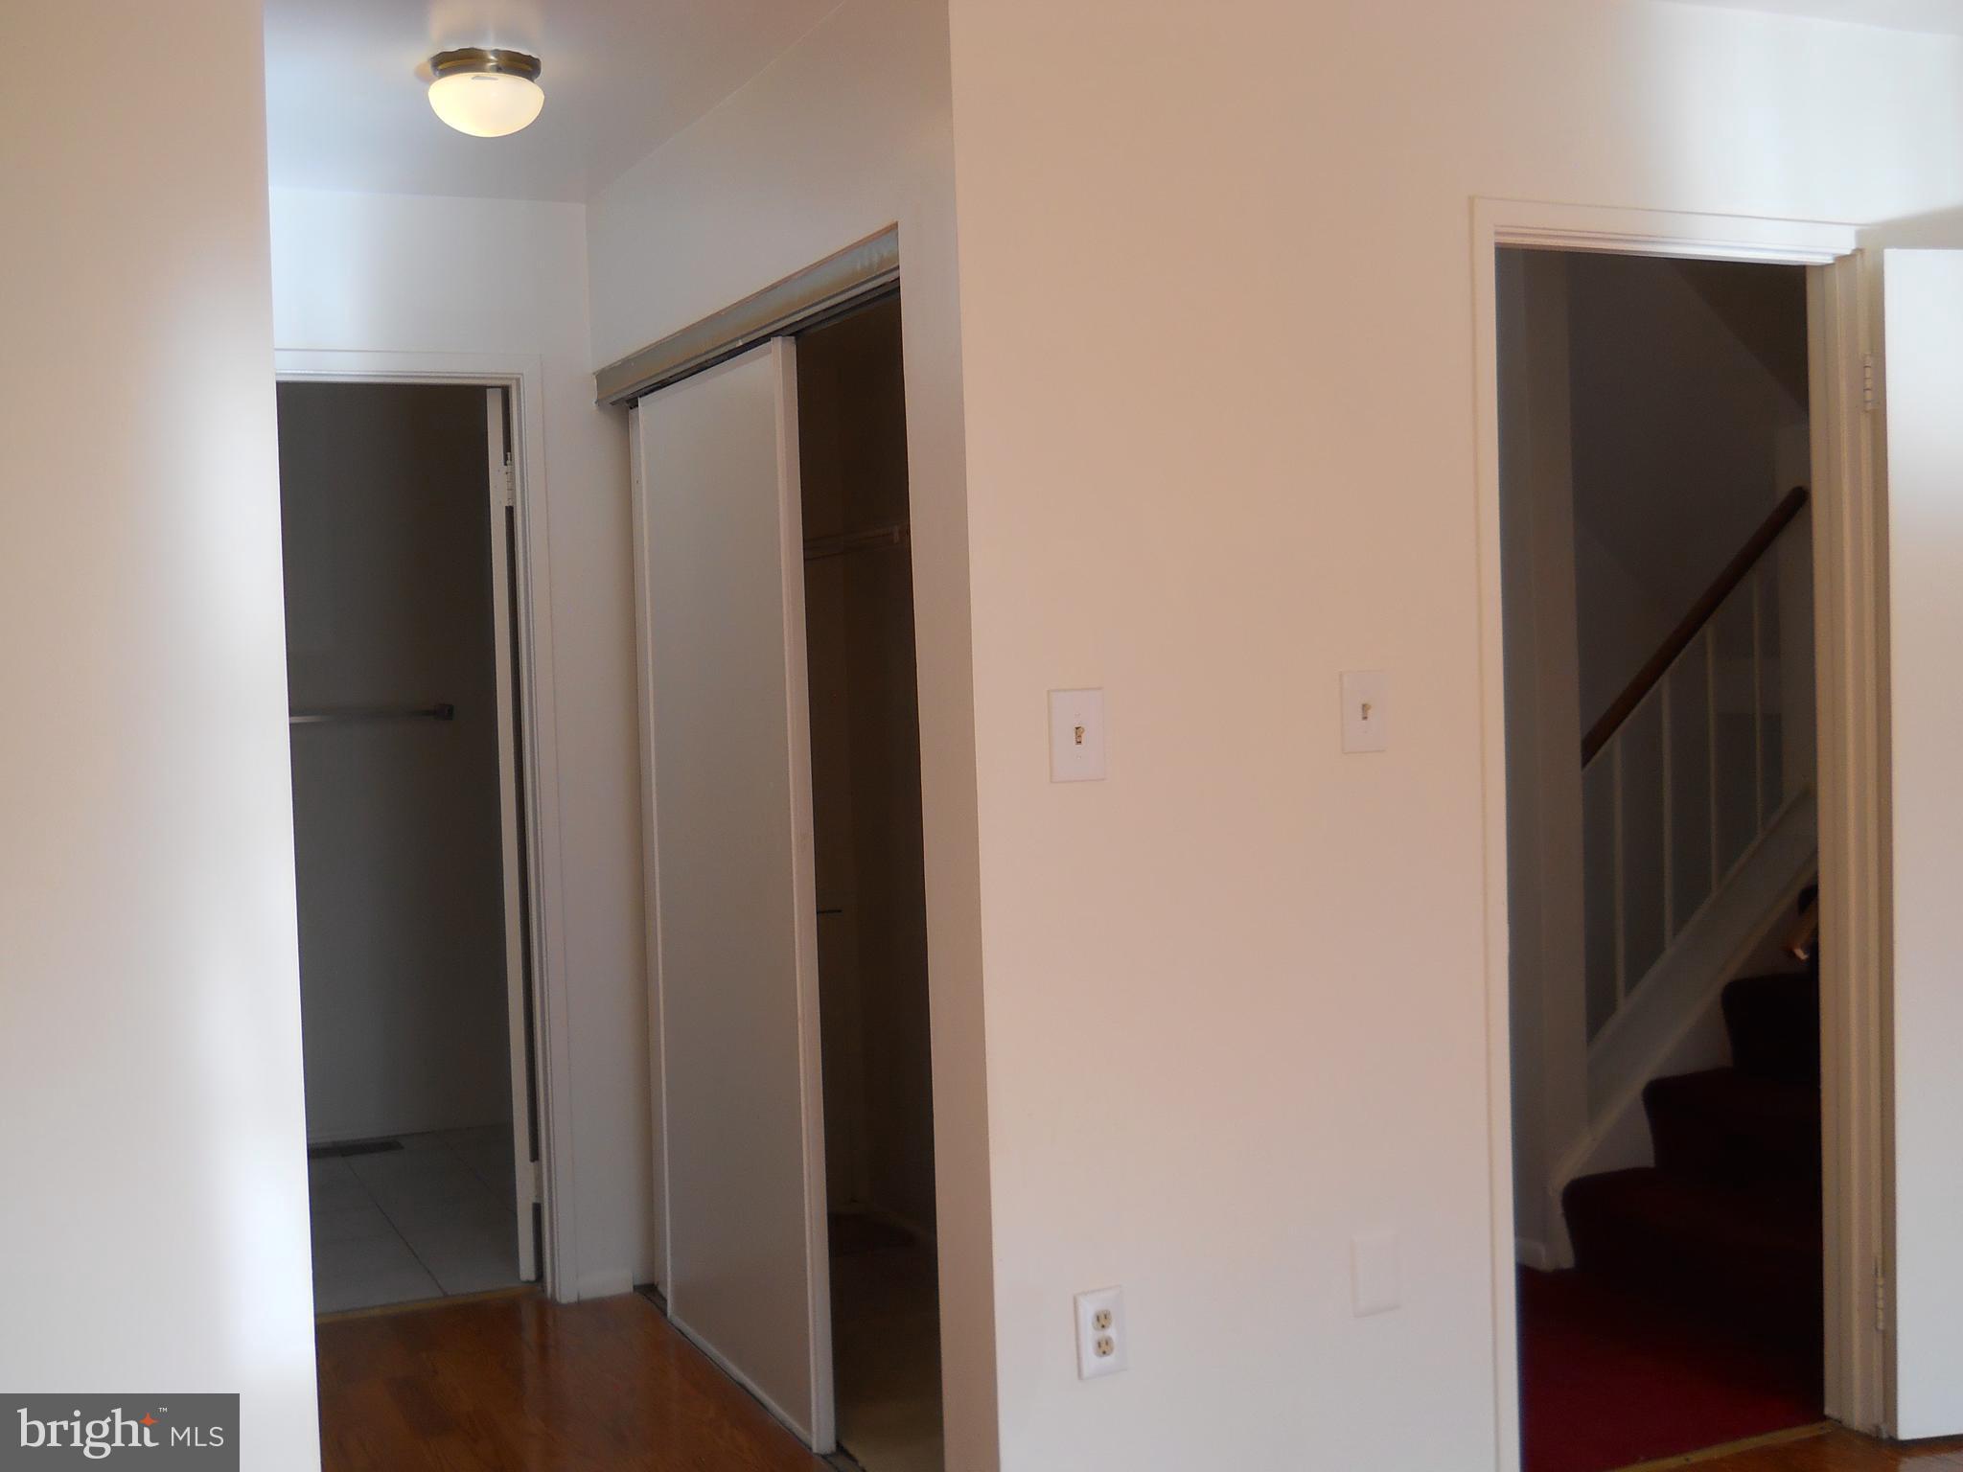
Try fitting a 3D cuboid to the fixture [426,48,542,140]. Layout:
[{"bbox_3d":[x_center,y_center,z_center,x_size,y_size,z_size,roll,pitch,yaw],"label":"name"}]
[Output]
[{"bbox_3d":[-0.830,-1.072,3.534,0.191,0.118,0.191,-3,3,-26],"label":"fixture"}]

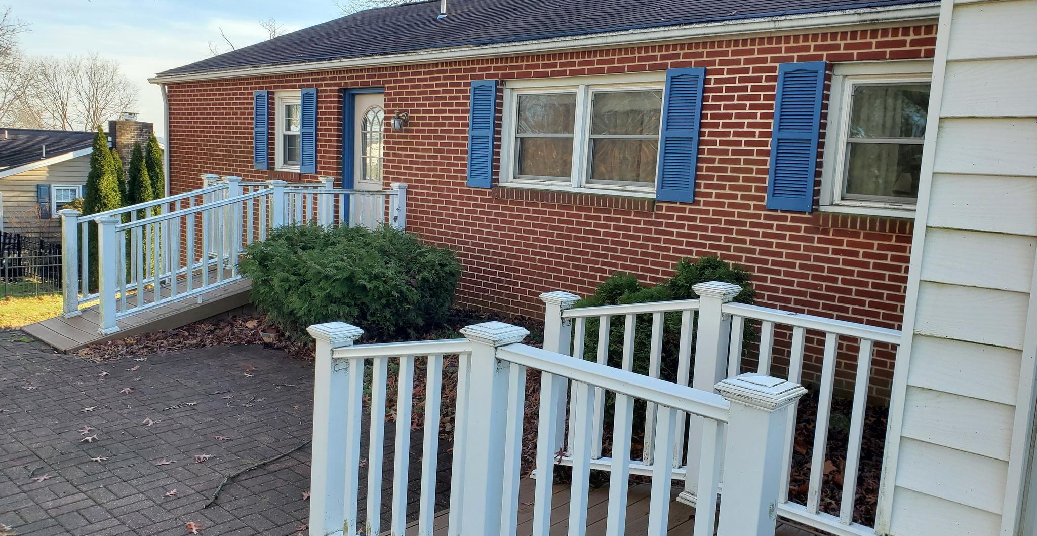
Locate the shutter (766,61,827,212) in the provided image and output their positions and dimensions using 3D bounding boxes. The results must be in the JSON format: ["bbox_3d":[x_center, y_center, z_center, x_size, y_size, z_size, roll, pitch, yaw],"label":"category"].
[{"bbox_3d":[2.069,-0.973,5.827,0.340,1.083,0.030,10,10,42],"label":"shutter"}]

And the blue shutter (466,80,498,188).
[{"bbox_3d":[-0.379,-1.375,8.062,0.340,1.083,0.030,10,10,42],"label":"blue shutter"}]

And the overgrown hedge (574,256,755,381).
[{"bbox_3d":[0.940,0.424,5.287,1.200,1.020,1.150,10,10,42],"label":"overgrown hedge"}]

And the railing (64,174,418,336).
[{"bbox_3d":[-3.076,-0.298,8.418,1.600,1.360,3.287,10,10,42],"label":"railing"}]

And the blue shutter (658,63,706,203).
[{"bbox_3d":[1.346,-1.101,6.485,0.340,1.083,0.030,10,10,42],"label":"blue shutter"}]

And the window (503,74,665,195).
[{"bbox_3d":[0.567,-1.254,7.372,2.000,1.070,0.110,10,10,42],"label":"window"}]

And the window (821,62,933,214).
[{"bbox_3d":[2.692,-0.895,5.435,1.050,1.075,0.110,10,10,42],"label":"window"}]

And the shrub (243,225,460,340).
[{"bbox_3d":[-1.500,0.064,7.521,2.050,0.940,1.650,10,10,42],"label":"shrub"}]

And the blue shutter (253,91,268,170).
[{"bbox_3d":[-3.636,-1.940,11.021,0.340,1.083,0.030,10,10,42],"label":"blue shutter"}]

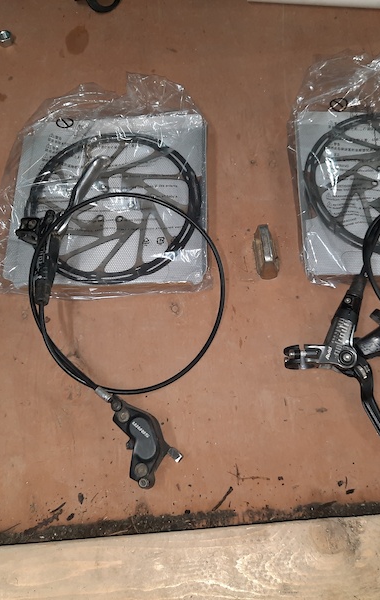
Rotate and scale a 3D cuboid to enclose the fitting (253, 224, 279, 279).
[{"bbox_3d":[0.084,-0.051,0.629,0.026,0.019,0.057,-4,66,0],"label":"fitting"}]

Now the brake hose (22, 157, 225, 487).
[{"bbox_3d":[-0.064,0.006,0.590,0.209,0.048,0.352,-9,66,-2],"label":"brake hose"}]

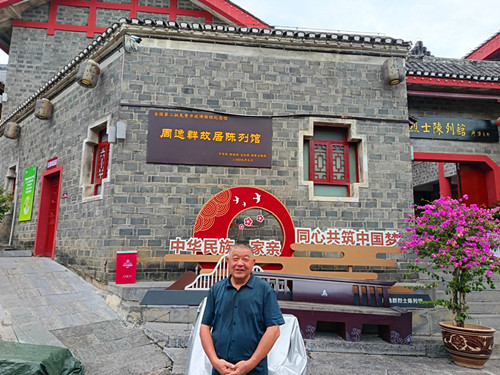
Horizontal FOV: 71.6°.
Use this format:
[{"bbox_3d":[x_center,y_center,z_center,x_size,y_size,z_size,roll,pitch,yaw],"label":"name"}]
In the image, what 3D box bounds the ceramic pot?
[{"bbox_3d":[3.046,2.208,4.853,0.681,0.494,0.681,1,-9,0],"label":"ceramic pot"}]

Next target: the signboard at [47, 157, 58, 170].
[{"bbox_3d":[-4.913,-0.592,8.635,0.706,0.243,0.040,-7,-12,42],"label":"signboard"}]

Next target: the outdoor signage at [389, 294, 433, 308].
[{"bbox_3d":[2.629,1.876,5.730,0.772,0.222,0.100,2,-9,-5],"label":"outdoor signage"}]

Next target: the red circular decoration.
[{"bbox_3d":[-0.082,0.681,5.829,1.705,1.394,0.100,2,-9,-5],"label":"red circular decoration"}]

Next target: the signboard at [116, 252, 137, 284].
[{"bbox_3d":[-2.123,1.384,5.989,0.344,0.555,0.080,2,-9,-8],"label":"signboard"}]

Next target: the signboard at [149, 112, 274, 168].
[{"bbox_3d":[-0.718,-0.904,6.473,2.313,0.985,0.060,2,-9,-6],"label":"signboard"}]

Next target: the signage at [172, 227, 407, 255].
[{"bbox_3d":[0.639,0.898,5.688,3.857,0.469,0.080,2,-9,-5],"label":"signage"}]

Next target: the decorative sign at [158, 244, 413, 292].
[{"bbox_3d":[0.674,1.328,5.729,4.132,0.784,0.100,2,-9,-5],"label":"decorative sign"}]

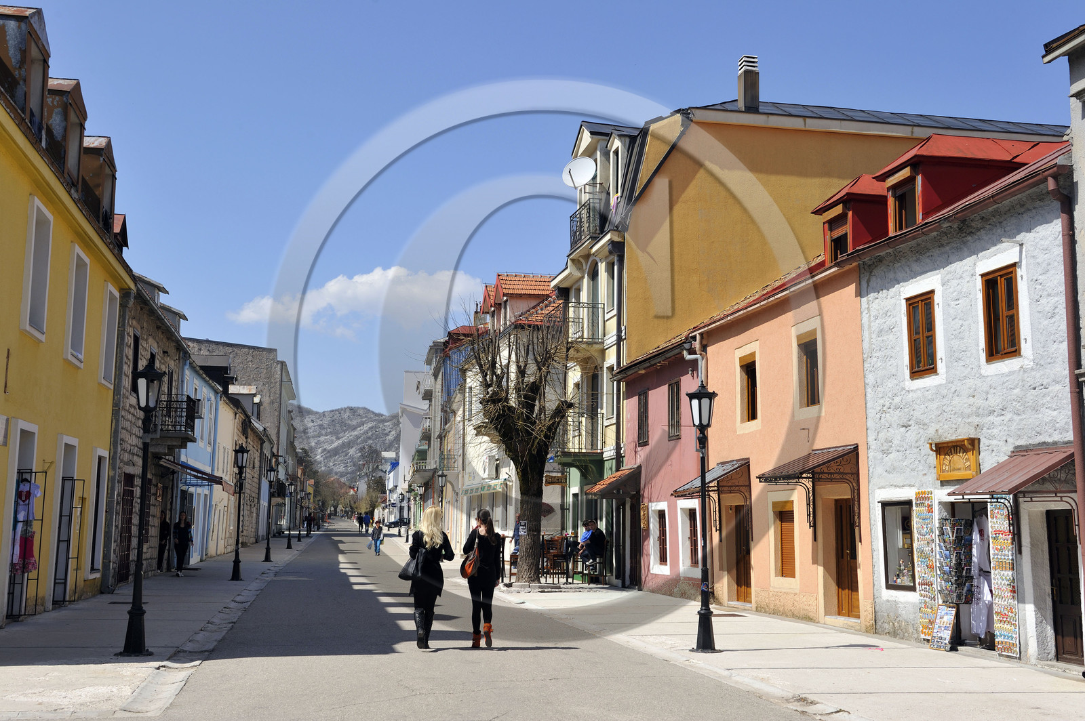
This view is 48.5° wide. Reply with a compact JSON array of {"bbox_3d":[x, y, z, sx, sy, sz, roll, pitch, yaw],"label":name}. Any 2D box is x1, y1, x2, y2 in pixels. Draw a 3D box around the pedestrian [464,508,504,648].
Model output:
[{"bbox_3d":[-0.727,2.677,14.871,0.470,1.700,0.380,2,-8,-10],"label":"pedestrian"}]

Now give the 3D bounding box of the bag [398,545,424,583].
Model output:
[{"bbox_3d":[-1.610,2.516,14.900,0.340,0.440,0.200,-5,-9,33],"label":"bag"}]

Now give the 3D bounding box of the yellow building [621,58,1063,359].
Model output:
[{"bbox_3d":[7.635,-0.623,34.907,13.082,13.900,6.300,2,-8,-11],"label":"yellow building"}]

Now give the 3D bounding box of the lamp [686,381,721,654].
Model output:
[{"bbox_3d":[2.046,1.969,15.380,0.400,3.440,0.400,2,-8,-10],"label":"lamp"}]

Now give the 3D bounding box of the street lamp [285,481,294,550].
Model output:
[{"bbox_3d":[-13.064,7.991,62.501,0.430,3.450,0.430,2,-8,-10],"label":"street lamp"}]

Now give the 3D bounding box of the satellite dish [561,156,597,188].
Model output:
[{"bbox_3d":[0.982,-5.010,32.074,0.950,0.920,0.450,-3,-8,24],"label":"satellite dish"}]

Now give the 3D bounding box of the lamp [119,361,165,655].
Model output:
[{"bbox_3d":[-4.703,1.692,14.167,0.430,3.450,0.430,2,-8,-10],"label":"lamp"}]

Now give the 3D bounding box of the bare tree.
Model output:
[{"bbox_3d":[-0.568,1.775,27.362,2.250,6.474,2.200,2,-8,-10],"label":"bare tree"}]

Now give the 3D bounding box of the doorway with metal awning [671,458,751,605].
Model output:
[{"bbox_3d":[3.362,3.389,23.804,1.000,2.820,2.000,2,-8,-10],"label":"doorway with metal awning"}]

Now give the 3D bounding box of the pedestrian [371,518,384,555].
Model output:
[{"bbox_3d":[-7.434,8.043,54.546,0.560,1.550,0.380,2,-8,-10],"label":"pedestrian"}]

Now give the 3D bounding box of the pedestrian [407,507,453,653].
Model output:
[{"bbox_3d":[-1.377,2.677,14.874,0.540,1.742,0.400,2,-8,-9],"label":"pedestrian"}]

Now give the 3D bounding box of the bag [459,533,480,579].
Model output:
[{"bbox_3d":[-0.891,2.388,14.720,0.340,0.560,0.200,-6,-10,38],"label":"bag"}]

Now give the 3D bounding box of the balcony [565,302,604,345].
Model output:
[{"bbox_3d":[0.865,-0.832,32.784,1.097,1.074,2.402,2,-8,-11],"label":"balcony"}]

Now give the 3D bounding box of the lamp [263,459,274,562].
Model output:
[{"bbox_3d":[-10.018,5.606,44.207,0.430,3.450,0.430,2,-8,-10],"label":"lamp"}]

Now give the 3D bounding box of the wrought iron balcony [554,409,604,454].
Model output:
[{"bbox_3d":[0.833,2.087,33.416,1.170,1.120,2.450,2,-8,-11],"label":"wrought iron balcony"}]

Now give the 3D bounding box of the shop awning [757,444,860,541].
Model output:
[{"bbox_3d":[4.059,2.044,18.413,0.900,1.446,1.726,2,-8,-11],"label":"shop awning"}]

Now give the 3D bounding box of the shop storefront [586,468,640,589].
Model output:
[{"bbox_3d":[1.700,4.070,29.346,1.000,2.920,1.950,2,-8,-11],"label":"shop storefront"}]

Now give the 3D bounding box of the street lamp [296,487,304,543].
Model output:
[{"bbox_3d":[-15.955,10.216,79.569,0.430,3.450,0.430,2,-8,-10],"label":"street lamp"}]

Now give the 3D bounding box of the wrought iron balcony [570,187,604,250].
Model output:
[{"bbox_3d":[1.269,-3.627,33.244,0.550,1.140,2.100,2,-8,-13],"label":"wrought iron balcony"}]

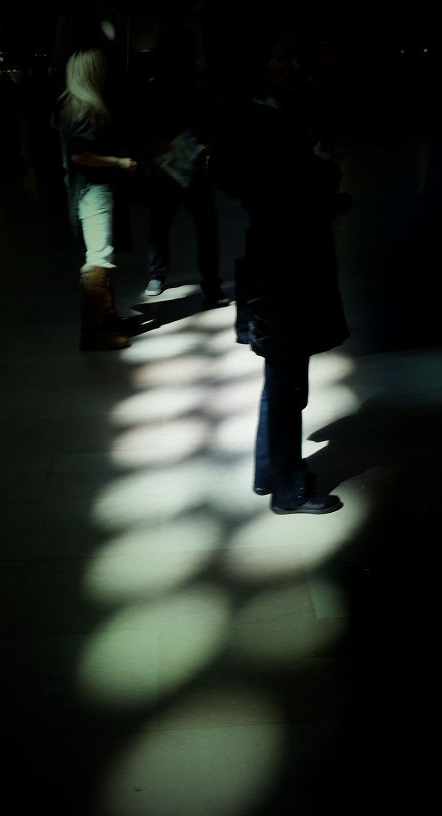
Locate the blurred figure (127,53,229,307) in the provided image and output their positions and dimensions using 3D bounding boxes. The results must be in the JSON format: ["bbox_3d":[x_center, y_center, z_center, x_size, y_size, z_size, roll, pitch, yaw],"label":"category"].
[{"bbox_3d":[-0.270,-1.577,6.324,0.580,1.700,0.480,4,21,14],"label":"blurred figure"}]

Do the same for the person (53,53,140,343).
[{"bbox_3d":[-0.740,-1.196,5.374,0.460,1.680,0.470,-4,21,-7],"label":"person"}]

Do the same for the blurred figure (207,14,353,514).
[{"bbox_3d":[0.220,-0.450,3.247,0.500,1.735,0.520,-2,21,0],"label":"blurred figure"}]

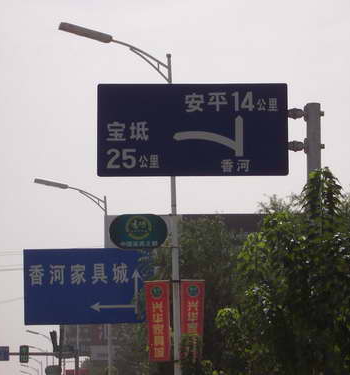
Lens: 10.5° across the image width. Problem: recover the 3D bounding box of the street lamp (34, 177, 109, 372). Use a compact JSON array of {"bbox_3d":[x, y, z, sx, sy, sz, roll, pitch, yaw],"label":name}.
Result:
[{"bbox_3d":[-3.099,4.099,57.508,2.244,8.756,0.350,-1,-7,-5],"label":"street lamp"}]

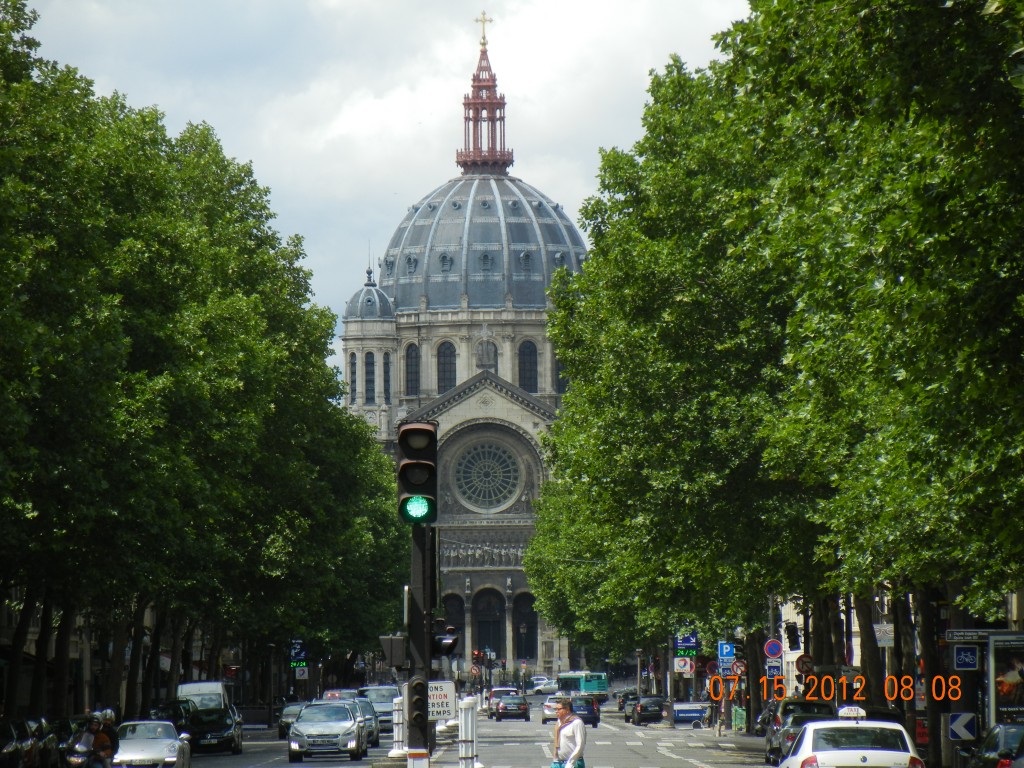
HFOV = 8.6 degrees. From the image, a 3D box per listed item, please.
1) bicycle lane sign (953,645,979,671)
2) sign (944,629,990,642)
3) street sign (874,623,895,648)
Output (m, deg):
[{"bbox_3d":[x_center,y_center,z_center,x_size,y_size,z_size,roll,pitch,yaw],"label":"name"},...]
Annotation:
[{"bbox_3d":[9.115,5.501,136.000,0.500,0.500,0.050,0,-3,0],"label":"bicycle lane sign"},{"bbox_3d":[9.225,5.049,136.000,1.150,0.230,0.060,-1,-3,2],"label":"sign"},{"bbox_3d":[12.887,8.742,235.000,0.740,0.820,0.080,-1,-3,2],"label":"street sign"}]

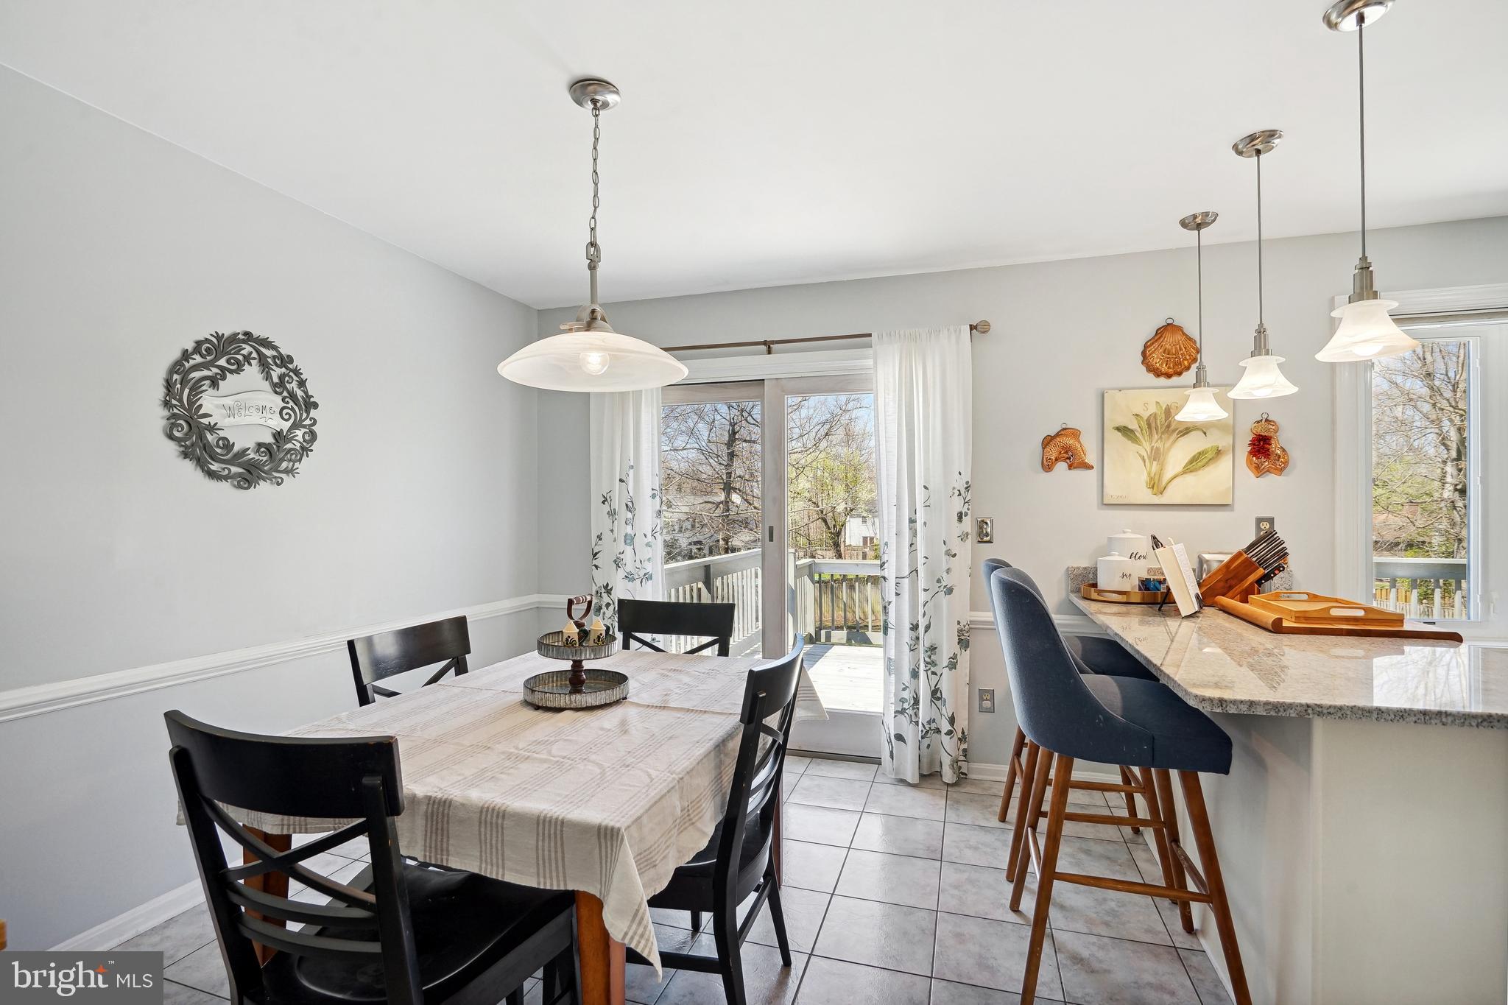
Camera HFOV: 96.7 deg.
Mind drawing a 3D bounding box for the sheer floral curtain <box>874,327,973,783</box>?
[{"bbox_3d":[0.812,0.239,3.212,0.470,2.140,0.120,0,-1,18],"label":"sheer floral curtain"}]

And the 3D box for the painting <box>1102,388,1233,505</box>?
[{"bbox_3d":[1.817,-0.245,2.941,0.497,0.505,0.035,0,-1,18],"label":"painting"}]

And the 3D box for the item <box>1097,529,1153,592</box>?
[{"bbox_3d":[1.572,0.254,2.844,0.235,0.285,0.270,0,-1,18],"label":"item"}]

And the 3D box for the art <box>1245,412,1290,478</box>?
[{"bbox_3d":[2.164,-0.244,2.825,0.158,0.277,0.050,0,-1,18],"label":"art"}]

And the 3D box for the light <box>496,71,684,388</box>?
[{"bbox_3d":[-0.447,-0.758,1.878,0.507,0.800,0.507,0,-1,0],"label":"light"}]

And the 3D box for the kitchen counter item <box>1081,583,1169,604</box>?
[{"bbox_3d":[1.593,0.386,2.846,0.370,0.055,0.360,0,-1,18],"label":"kitchen counter item"}]

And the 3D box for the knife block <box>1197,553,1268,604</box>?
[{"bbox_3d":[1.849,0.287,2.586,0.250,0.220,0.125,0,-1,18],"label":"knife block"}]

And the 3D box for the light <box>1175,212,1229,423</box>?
[{"bbox_3d":[1.768,-0.735,2.659,0.178,0.800,0.178,0,-1,18],"label":"light"}]

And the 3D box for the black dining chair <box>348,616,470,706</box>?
[{"bbox_3d":[-0.819,0.844,1.991,0.490,0.920,0.490,0,-1,14],"label":"black dining chair"}]

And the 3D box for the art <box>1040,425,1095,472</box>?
[{"bbox_3d":[1.432,-0.248,3.059,0.220,0.213,0.050,0,-1,18],"label":"art"}]

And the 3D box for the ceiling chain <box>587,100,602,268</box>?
[{"bbox_3d":[-0.431,-0.870,1.833,0.038,0.460,0.036,0,-1,18],"label":"ceiling chain"}]

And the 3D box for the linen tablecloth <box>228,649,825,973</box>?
[{"bbox_3d":[-0.481,0.658,1.850,1.110,0.250,1.350,0,-1,18],"label":"linen tablecloth"}]

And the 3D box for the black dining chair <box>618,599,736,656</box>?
[{"bbox_3d":[-0.356,0.836,2.370,0.490,0.910,0.540,0,-1,12],"label":"black dining chair"}]

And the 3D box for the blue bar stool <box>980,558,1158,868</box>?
[{"bbox_3d":[1.161,0.758,2.489,0.610,1.090,0.540,0,-1,18],"label":"blue bar stool"}]

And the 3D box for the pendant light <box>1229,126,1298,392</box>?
[{"bbox_3d":[1.580,-0.726,2.092,0.190,0.800,0.190,0,-1,18],"label":"pendant light"}]

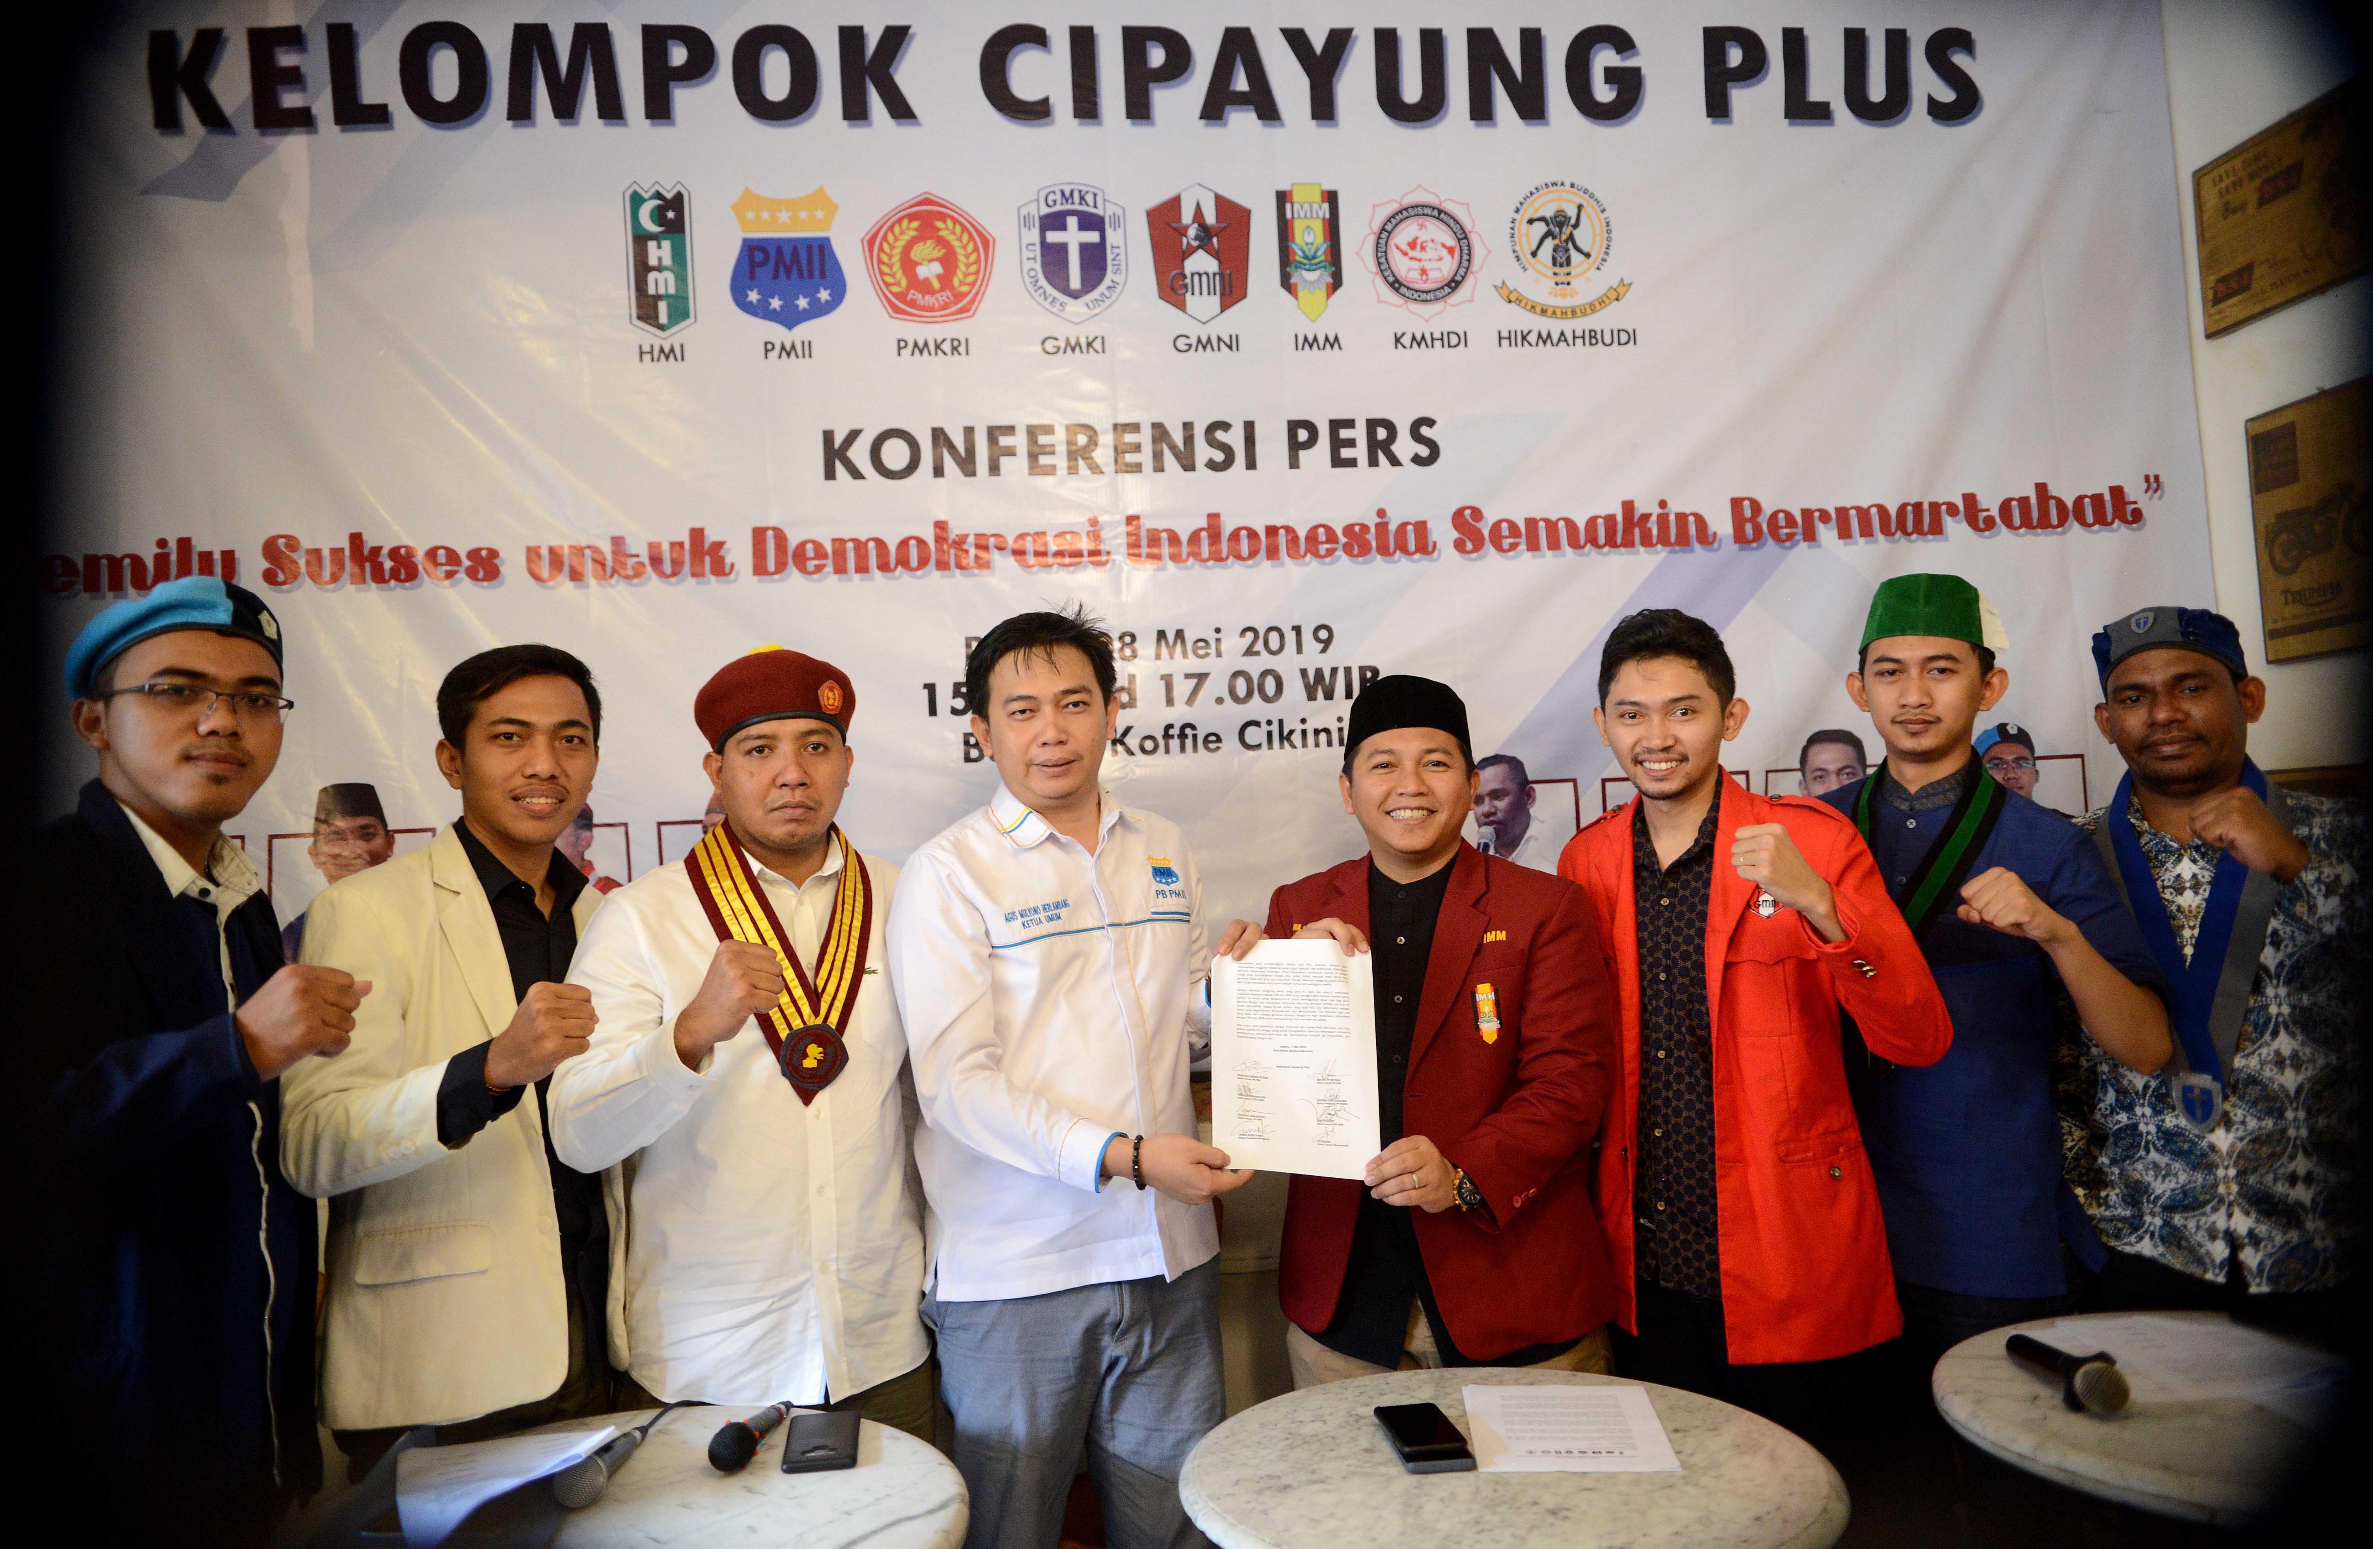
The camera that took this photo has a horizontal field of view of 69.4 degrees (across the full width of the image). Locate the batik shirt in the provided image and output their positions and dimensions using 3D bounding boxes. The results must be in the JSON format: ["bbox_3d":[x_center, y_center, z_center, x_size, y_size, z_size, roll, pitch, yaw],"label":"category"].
[{"bbox_3d":[1.352,0.337,2.250,0.450,0.640,0.310,-3,-2,27],"label":"batik shirt"}]

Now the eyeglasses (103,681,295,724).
[{"bbox_3d":[-1.015,-0.060,1.754,0.140,0.042,0.140,-4,-7,37],"label":"eyeglasses"}]

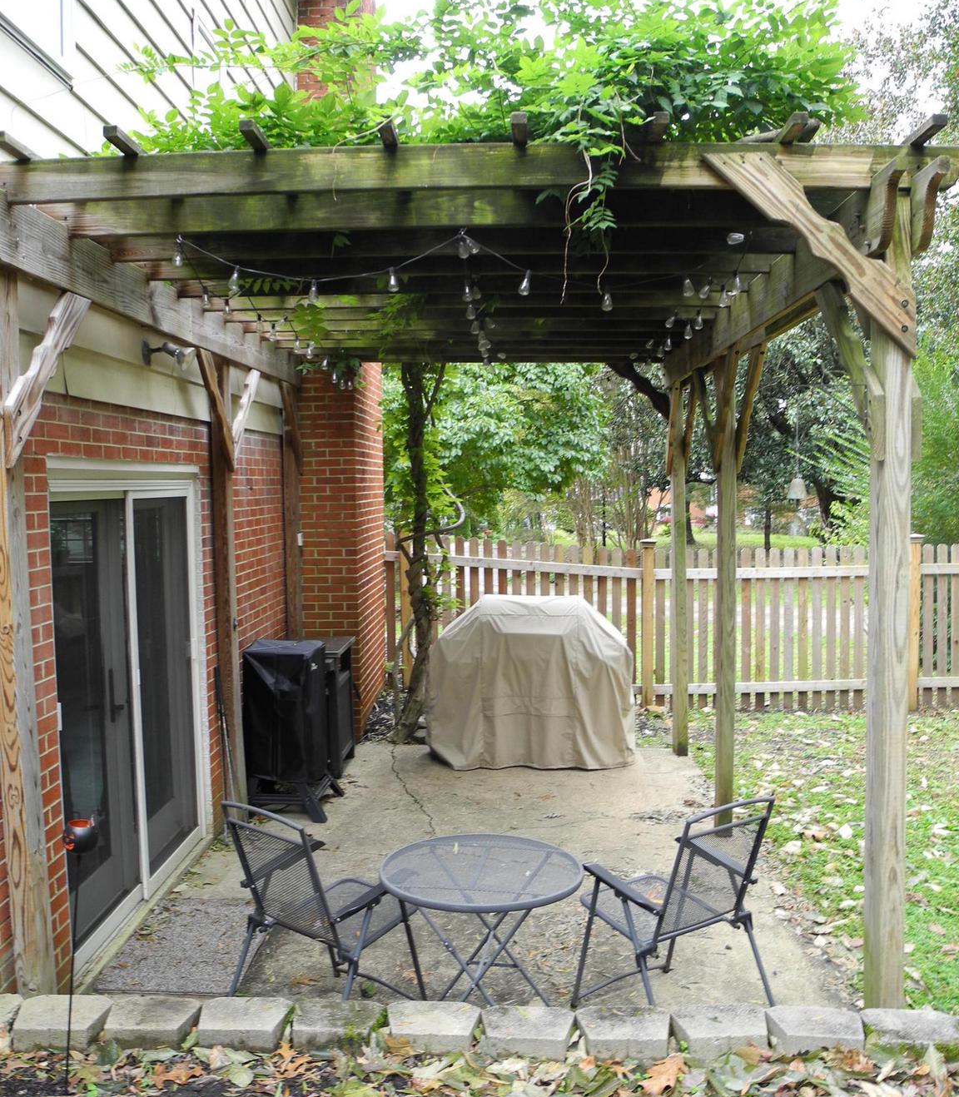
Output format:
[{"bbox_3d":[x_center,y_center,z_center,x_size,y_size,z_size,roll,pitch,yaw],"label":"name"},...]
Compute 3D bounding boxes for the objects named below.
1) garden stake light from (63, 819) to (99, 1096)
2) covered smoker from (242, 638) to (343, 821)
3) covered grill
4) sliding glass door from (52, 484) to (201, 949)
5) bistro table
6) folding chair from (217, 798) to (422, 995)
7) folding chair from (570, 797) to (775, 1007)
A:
[{"bbox_3d":[-1.145,1.172,2.948,0.100,0.820,0.100,6,4,24],"label":"garden stake light"},{"bbox_3d":[-1.179,1.115,6.469,0.500,1.040,0.500,-1,4,1],"label":"covered smoker"},{"bbox_3d":[0.373,0.955,7.573,1.480,1.180,0.660,-1,4,1],"label":"covered grill"},{"bbox_3d":[-1.655,0.652,4.917,0.120,1.970,1.880,-1,4,1],"label":"sliding glass door"},{"bbox_3d":[0.013,1.454,3.635,0.710,0.680,0.710,-1,4,1],"label":"bistro table"},{"bbox_3d":[-0.576,1.346,3.857,0.560,0.885,0.610,2,5,39],"label":"folding chair"},{"bbox_3d":[0.725,1.327,3.857,0.560,0.885,0.610,-3,5,-34],"label":"folding chair"}]

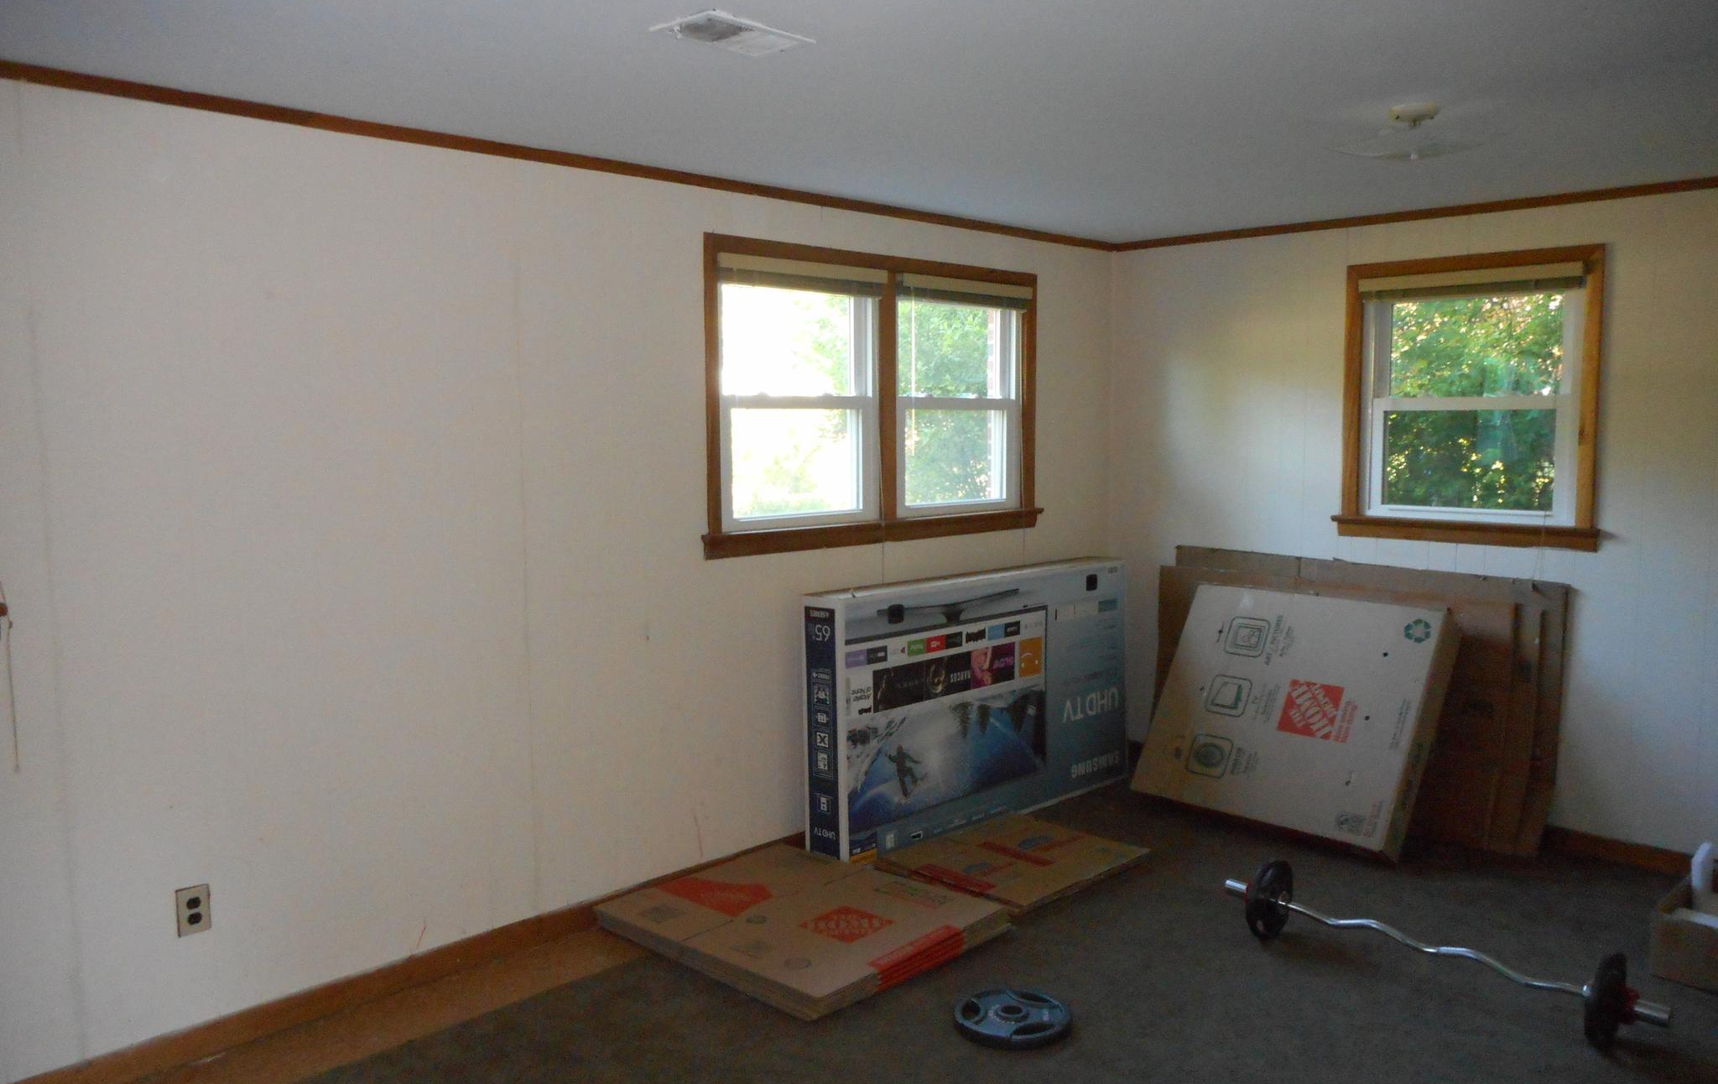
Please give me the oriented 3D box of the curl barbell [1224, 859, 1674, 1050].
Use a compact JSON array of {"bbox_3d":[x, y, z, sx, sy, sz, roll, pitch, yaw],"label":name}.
[{"bbox_3d":[1.510,1.072,3.329,1.160,0.236,0.236,6,8,45],"label":"curl barbell"}]

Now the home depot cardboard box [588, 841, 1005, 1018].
[{"bbox_3d":[-0.177,1.124,3.724,0.916,0.058,0.805,5,8,42],"label":"home depot cardboard box"}]

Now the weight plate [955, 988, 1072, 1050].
[{"bbox_3d":[0.388,1.190,3.135,0.289,0.042,0.289,0,6,0],"label":"weight plate"}]

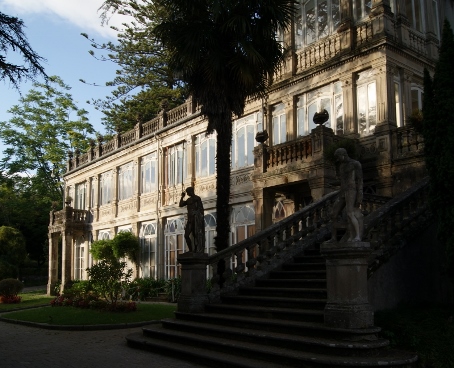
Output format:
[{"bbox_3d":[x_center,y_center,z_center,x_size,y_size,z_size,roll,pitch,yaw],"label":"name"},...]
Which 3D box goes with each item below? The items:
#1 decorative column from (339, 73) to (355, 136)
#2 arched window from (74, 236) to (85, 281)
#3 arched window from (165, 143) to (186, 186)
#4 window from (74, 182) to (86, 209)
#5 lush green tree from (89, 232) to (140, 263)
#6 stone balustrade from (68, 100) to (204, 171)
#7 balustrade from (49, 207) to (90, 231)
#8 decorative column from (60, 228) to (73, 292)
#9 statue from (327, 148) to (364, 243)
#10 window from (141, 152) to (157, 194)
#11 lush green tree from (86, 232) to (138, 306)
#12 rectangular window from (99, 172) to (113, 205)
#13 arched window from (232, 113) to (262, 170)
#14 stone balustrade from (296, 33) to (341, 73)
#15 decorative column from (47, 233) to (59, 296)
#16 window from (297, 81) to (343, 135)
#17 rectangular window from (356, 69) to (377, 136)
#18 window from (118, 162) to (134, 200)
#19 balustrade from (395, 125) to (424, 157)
[{"bbox_3d":[4.342,-2.756,17.976,0.300,2.270,0.560,6,-12,-37],"label":"decorative column"},{"bbox_3d":[-10.813,5.660,37.214,0.220,3.600,1.700,6,-12,-37],"label":"arched window"},{"bbox_3d":[-2.659,-0.994,27.279,0.220,2.320,2.250,6,-12,-37],"label":"arched window"},{"bbox_3d":[-10.966,1.096,38.099,0.220,2.300,1.850,6,-12,-37],"label":"window"},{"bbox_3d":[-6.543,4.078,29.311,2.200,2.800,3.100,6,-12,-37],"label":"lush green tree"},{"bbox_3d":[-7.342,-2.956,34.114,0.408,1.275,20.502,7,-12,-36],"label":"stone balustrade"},{"bbox_3d":[-11.714,2.585,37.091,1.650,1.350,3.300,6,-12,-37],"label":"balustrade"},{"bbox_3d":[-11.068,5.462,34.927,0.612,4.641,0.612,7,-12,-36],"label":"decorative column"},{"bbox_3d":[1.964,0.196,8.400,0.480,1.550,0.460,-10,-13,43],"label":"statue"},{"bbox_3d":[-4.710,-0.586,30.617,0.204,2.326,2.145,7,-12,-36],"label":"window"},{"bbox_3d":[-6.132,4.509,26.823,2.322,3.641,2.580,7,-12,-36],"label":"lush green tree"},{"bbox_3d":[-8.559,0.317,35.688,0.204,2.326,2.318,7,-12,-36],"label":"rectangular window"},{"bbox_3d":[0.885,-1.908,23.247,0.204,2.407,2.382,7,-12,-36],"label":"arched window"},{"bbox_3d":[3.534,-4.961,19.419,0.300,0.830,2.360,6,-12,-37],"label":"stone balustrade"},{"bbox_3d":[-12.838,5.912,37.254,0.612,4.590,0.612,7,-12,-36],"label":"decorative column"},{"bbox_3d":[3.572,-2.530,19.158,0.220,2.250,2.250,6,-12,-37],"label":"window"},{"bbox_3d":[4.980,-2.881,17.854,0.204,2.428,0.931,7,-12,-36],"label":"rectangular window"},{"bbox_3d":[-6.362,-0.102,32.108,0.220,2.320,2.150,6,-12,-37],"label":"window"},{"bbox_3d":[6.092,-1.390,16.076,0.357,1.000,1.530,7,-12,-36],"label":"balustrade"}]

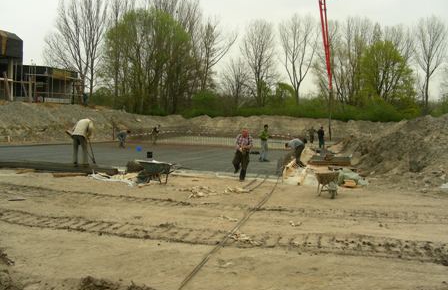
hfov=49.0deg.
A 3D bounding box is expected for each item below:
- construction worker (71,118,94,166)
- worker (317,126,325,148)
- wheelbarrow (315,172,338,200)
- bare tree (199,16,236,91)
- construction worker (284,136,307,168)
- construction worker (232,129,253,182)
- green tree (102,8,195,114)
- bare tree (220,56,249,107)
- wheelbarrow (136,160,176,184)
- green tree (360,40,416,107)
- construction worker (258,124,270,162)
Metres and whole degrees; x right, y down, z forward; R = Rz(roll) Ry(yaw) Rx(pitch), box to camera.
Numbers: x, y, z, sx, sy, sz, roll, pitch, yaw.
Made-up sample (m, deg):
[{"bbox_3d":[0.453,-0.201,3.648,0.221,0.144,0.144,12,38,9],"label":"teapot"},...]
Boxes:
[{"bbox_3d":[-4.719,-0.083,16.400,0.720,1.580,0.600,-2,3,-41],"label":"construction worker"},{"bbox_3d":[7.570,-0.556,38.500,0.550,1.730,0.400,-1,2,-18],"label":"worker"},{"bbox_3d":[2.641,1.008,12.550,0.620,0.660,1.350,0,2,3],"label":"wheelbarrow"},{"bbox_3d":[-1.022,-11.648,67.000,5.100,11.200,4.800,0,3,0],"label":"bare tree"},{"bbox_3d":[2.951,0.310,20.300,0.850,1.200,0.550,0,2,-9],"label":"construction worker"},{"bbox_3d":[0.609,0.323,16.200,0.650,1.750,0.550,0,3,7],"label":"construction worker"},{"bbox_3d":[-11.053,-12.225,72.000,13.400,15.600,12.500,0,2,-9],"label":"green tree"},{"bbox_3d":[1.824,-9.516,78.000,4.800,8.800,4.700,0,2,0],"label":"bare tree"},{"bbox_3d":[-2.082,0.861,15.400,1.380,0.700,0.680,0,3,0],"label":"wheelbarrow"},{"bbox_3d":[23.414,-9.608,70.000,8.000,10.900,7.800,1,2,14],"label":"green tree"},{"bbox_3d":[1.886,-0.079,22.900,0.550,1.750,0.480,-2,3,-37],"label":"construction worker"}]

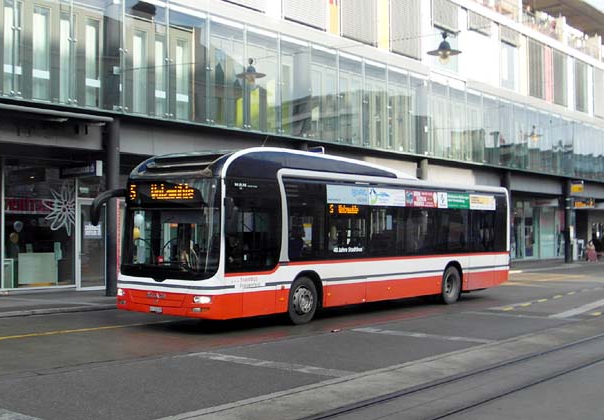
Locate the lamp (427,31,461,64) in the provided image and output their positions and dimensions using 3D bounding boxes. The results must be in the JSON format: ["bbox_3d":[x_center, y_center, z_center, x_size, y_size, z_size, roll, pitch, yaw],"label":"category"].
[{"bbox_3d":[4.549,-5.171,22.900,1.095,1.053,1.095,0,-2,0],"label":"lamp"}]

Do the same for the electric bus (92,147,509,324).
[{"bbox_3d":[1.222,0.657,17.480,2.520,3.430,11.800,-2,-2,42],"label":"electric bus"}]

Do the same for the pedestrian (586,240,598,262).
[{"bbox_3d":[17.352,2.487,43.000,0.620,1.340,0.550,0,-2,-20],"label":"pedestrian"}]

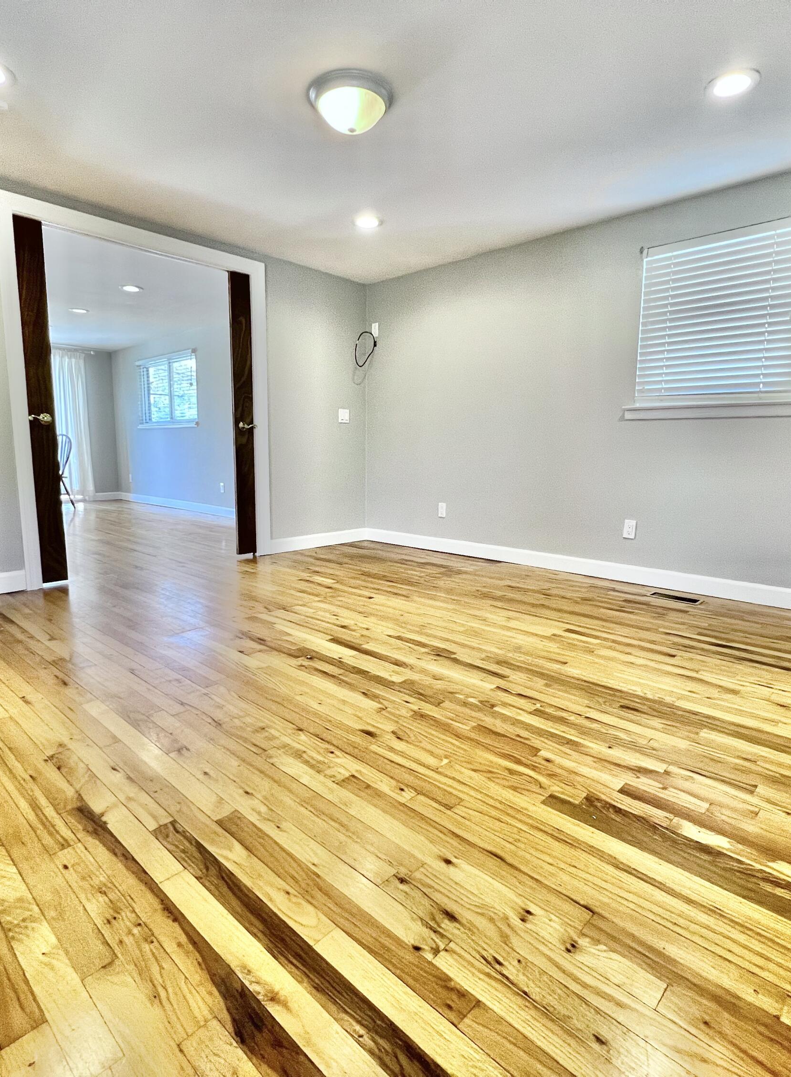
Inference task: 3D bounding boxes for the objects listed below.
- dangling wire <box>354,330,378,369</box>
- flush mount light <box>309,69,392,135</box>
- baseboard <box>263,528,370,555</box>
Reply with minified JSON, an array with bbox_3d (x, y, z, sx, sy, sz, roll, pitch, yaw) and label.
[{"bbox_3d":[-0.262,-1.668,4.758,0.090,0.315,0.170,8,12,41],"label":"dangling wire"},{"bbox_3d":[-0.185,-1.761,2.237,0.340,0.135,0.340,1,9,0],"label":"flush mount light"},{"bbox_3d":[-0.657,0.013,4.746,1.068,0.123,0.020,-8,12,-44],"label":"baseboard"}]

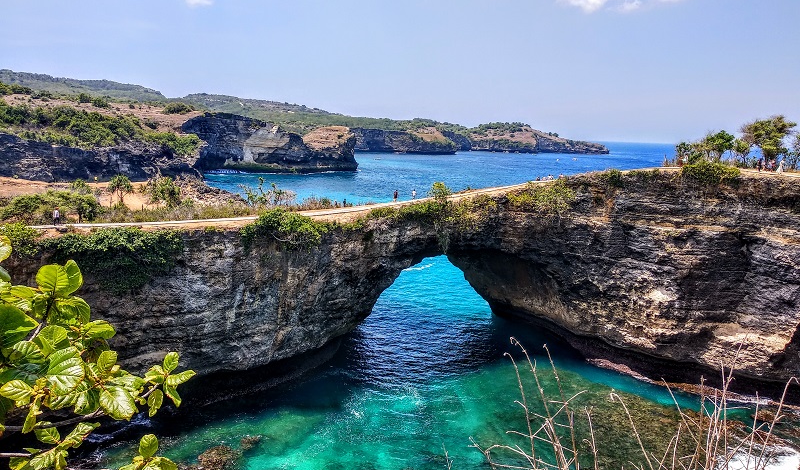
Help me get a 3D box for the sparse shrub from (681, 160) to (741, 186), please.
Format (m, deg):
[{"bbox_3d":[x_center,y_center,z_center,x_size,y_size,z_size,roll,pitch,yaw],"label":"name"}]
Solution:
[{"bbox_3d":[37.651,-7.660,73.000,6.105,2.720,4.200,7,11,27],"label":"sparse shrub"}]

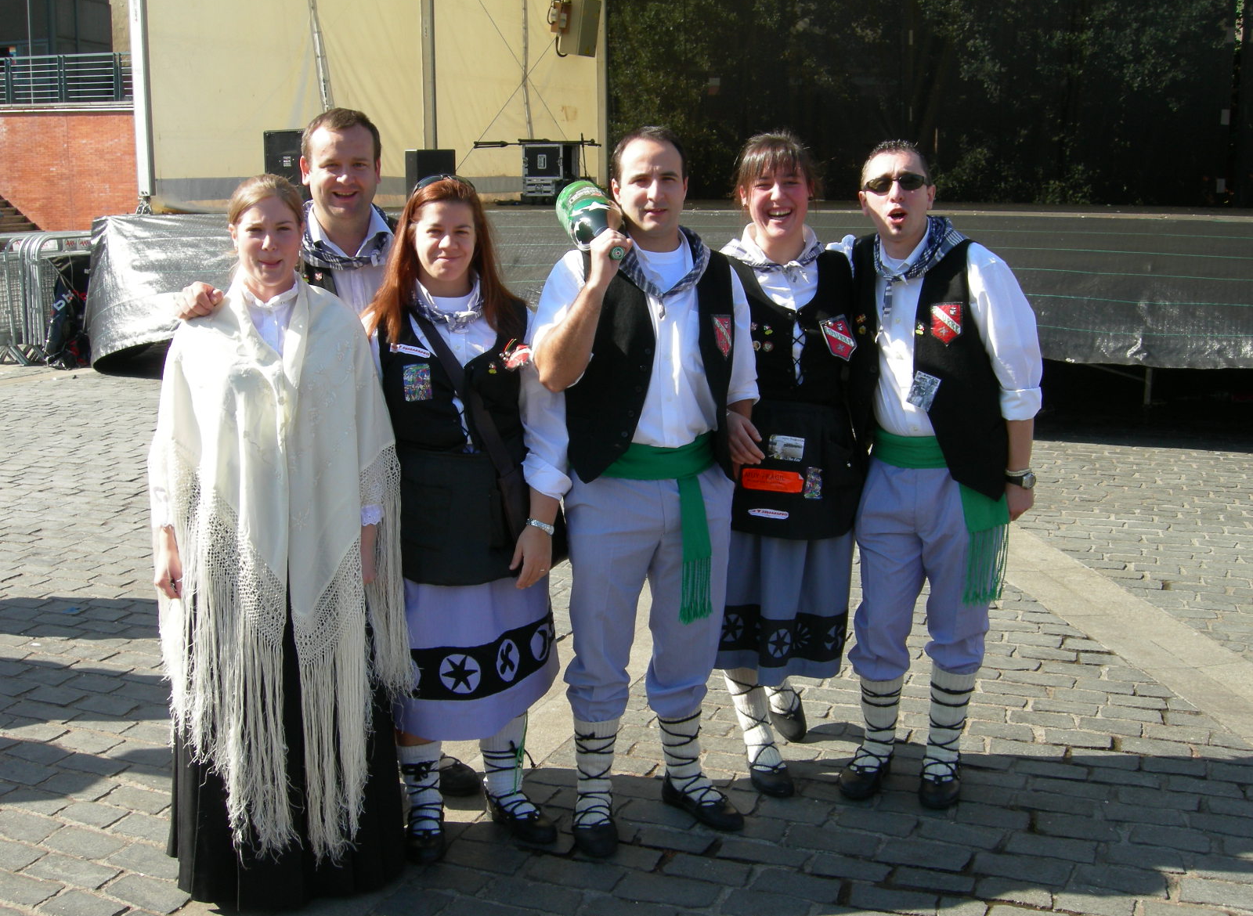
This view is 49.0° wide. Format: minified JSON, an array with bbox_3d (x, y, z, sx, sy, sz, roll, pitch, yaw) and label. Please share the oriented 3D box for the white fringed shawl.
[{"bbox_3d":[-0.765,0.215,3.040,0.550,1.230,0.420,-3,11,-18],"label":"white fringed shawl"}]

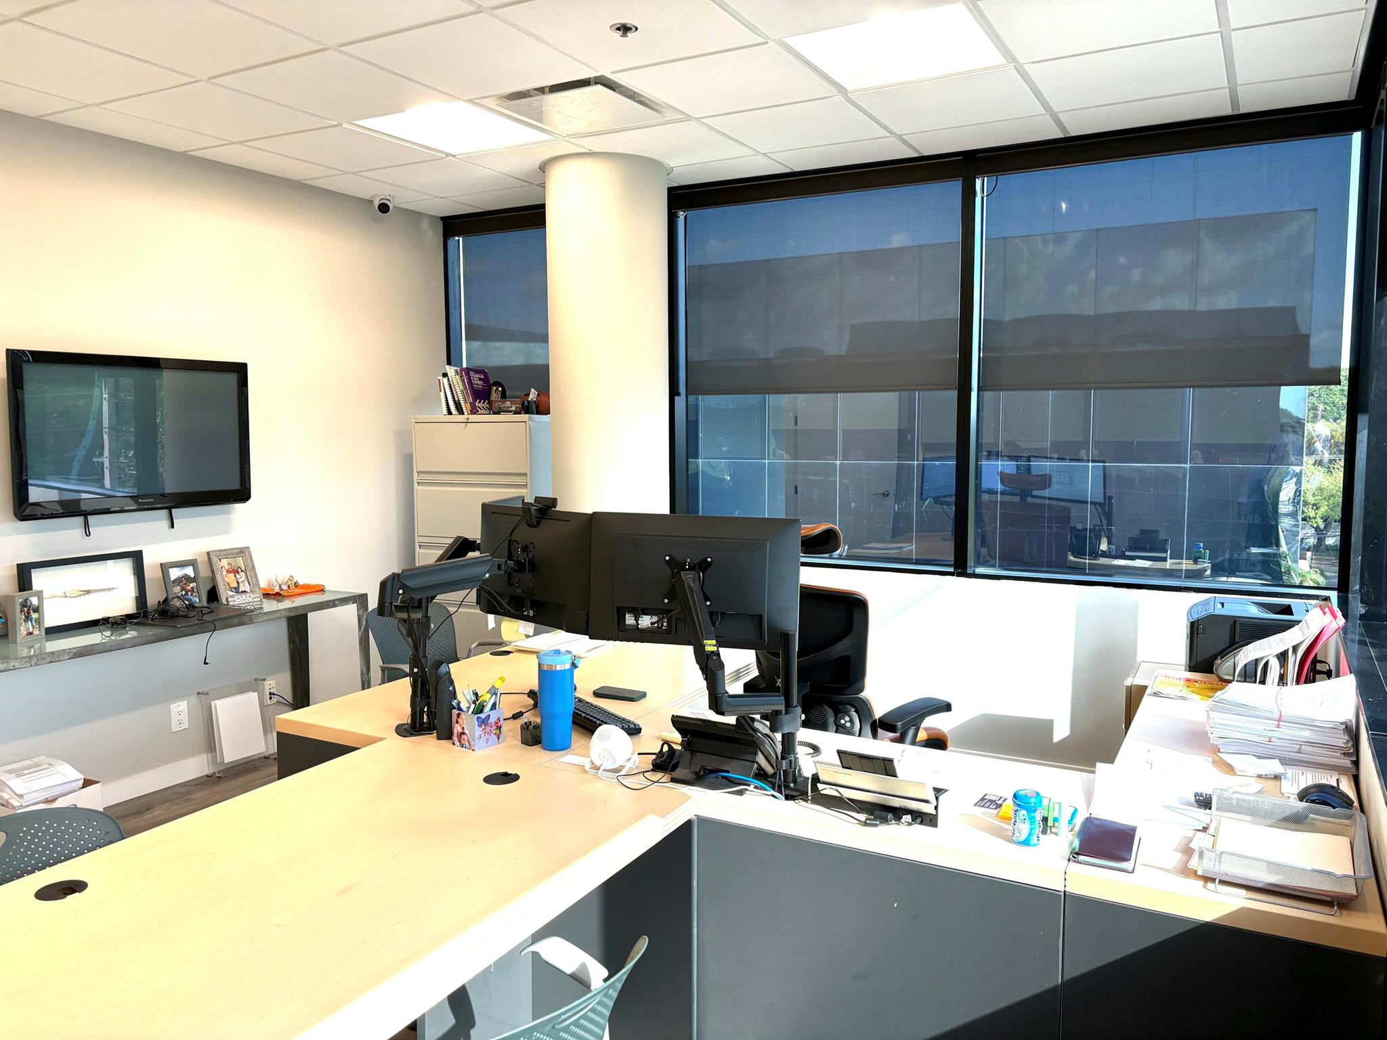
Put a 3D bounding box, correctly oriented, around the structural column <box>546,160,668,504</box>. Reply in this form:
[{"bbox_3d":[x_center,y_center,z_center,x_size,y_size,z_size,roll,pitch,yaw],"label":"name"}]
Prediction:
[{"bbox_3d":[-0.391,-0.254,4.918,0.555,2.743,0.555,0,6,0],"label":"structural column"}]

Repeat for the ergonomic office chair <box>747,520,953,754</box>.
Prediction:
[{"bbox_3d":[0.533,0.628,3.420,0.660,1.267,0.690,5,8,45],"label":"ergonomic office chair"}]

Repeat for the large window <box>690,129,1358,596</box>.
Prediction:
[{"bbox_3d":[1.205,-0.616,4.582,2.870,1.730,0.100,3,6,29],"label":"large window"}]

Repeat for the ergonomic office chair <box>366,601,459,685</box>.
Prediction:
[{"bbox_3d":[-0.980,0.770,4.182,0.580,0.852,0.600,3,7,32],"label":"ergonomic office chair"}]

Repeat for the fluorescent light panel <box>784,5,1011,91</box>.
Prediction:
[{"bbox_3d":[0.654,-1.500,3.299,0.600,0.060,0.600,3,6,29],"label":"fluorescent light panel"}]

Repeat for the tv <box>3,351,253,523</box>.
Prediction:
[{"bbox_3d":[-2.285,-0.349,4.282,0.090,0.635,1.025,3,6,29],"label":"tv"}]

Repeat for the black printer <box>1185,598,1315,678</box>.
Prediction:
[{"bbox_3d":[2.004,0.457,3.732,0.410,0.290,0.380,3,6,29],"label":"black printer"}]

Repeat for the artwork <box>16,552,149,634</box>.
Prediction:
[{"bbox_3d":[-2.423,0.286,4.159,0.035,0.280,0.500,-8,1,29],"label":"artwork"}]

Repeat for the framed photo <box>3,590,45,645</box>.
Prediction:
[{"bbox_3d":[-2.479,0.361,3.869,0.050,0.178,0.112,2,6,19],"label":"framed photo"}]

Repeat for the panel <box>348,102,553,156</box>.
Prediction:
[{"bbox_3d":[-0.950,-1.577,4.175,0.600,0.060,0.600,3,6,29],"label":"panel"}]

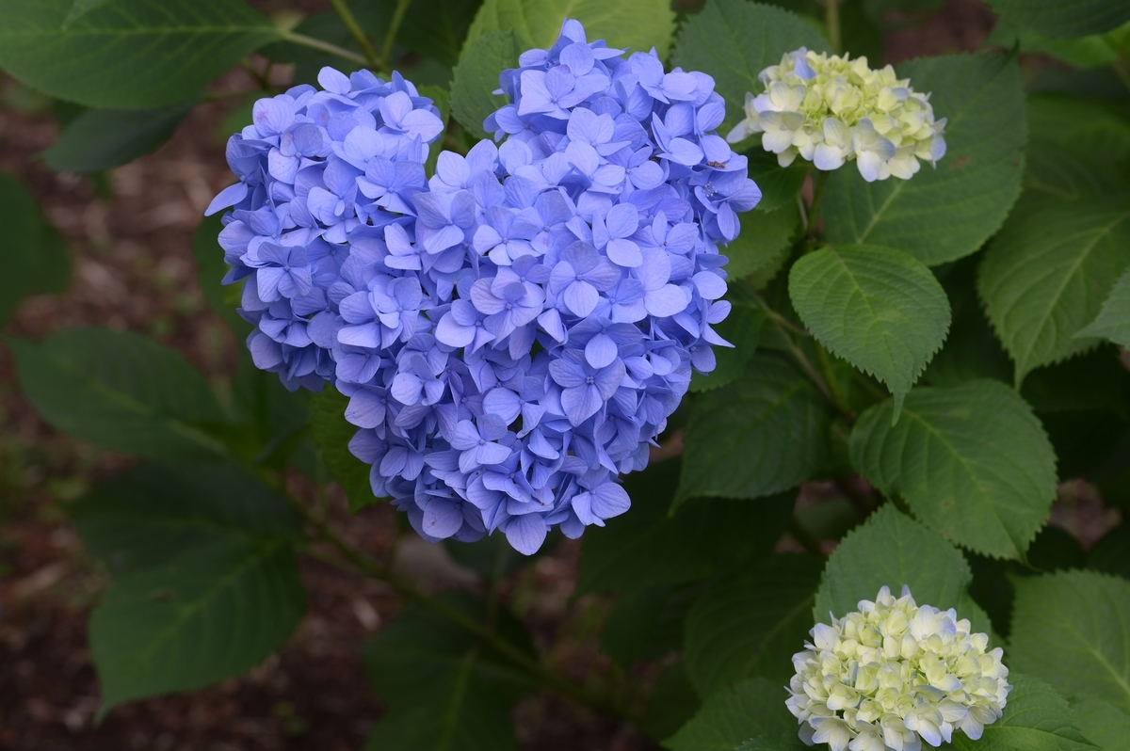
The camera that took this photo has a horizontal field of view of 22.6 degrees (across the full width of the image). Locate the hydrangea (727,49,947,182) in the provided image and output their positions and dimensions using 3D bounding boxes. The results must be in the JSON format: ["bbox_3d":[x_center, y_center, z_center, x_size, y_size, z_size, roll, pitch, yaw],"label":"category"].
[{"bbox_3d":[0.129,-0.123,1.330,0.102,0.053,0.085,6,30,-3],"label":"hydrangea"}]

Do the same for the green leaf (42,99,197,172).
[{"bbox_3d":[-0.238,-0.134,1.520,0.095,0.020,0.060,-1,35,-12],"label":"green leaf"}]

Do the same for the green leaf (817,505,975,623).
[{"bbox_3d":[0.162,0.096,1.380,0.082,0.020,0.095,2,45,2],"label":"green leaf"}]

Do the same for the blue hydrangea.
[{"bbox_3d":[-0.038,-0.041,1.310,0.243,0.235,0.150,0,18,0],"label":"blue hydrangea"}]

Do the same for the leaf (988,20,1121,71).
[{"bbox_3d":[0.275,-0.189,1.580,0.090,0.018,0.060,-9,34,-19],"label":"leaf"}]

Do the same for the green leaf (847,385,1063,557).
[{"bbox_3d":[0.189,0.045,1.370,0.107,0.022,0.082,39,59,11],"label":"green leaf"}]

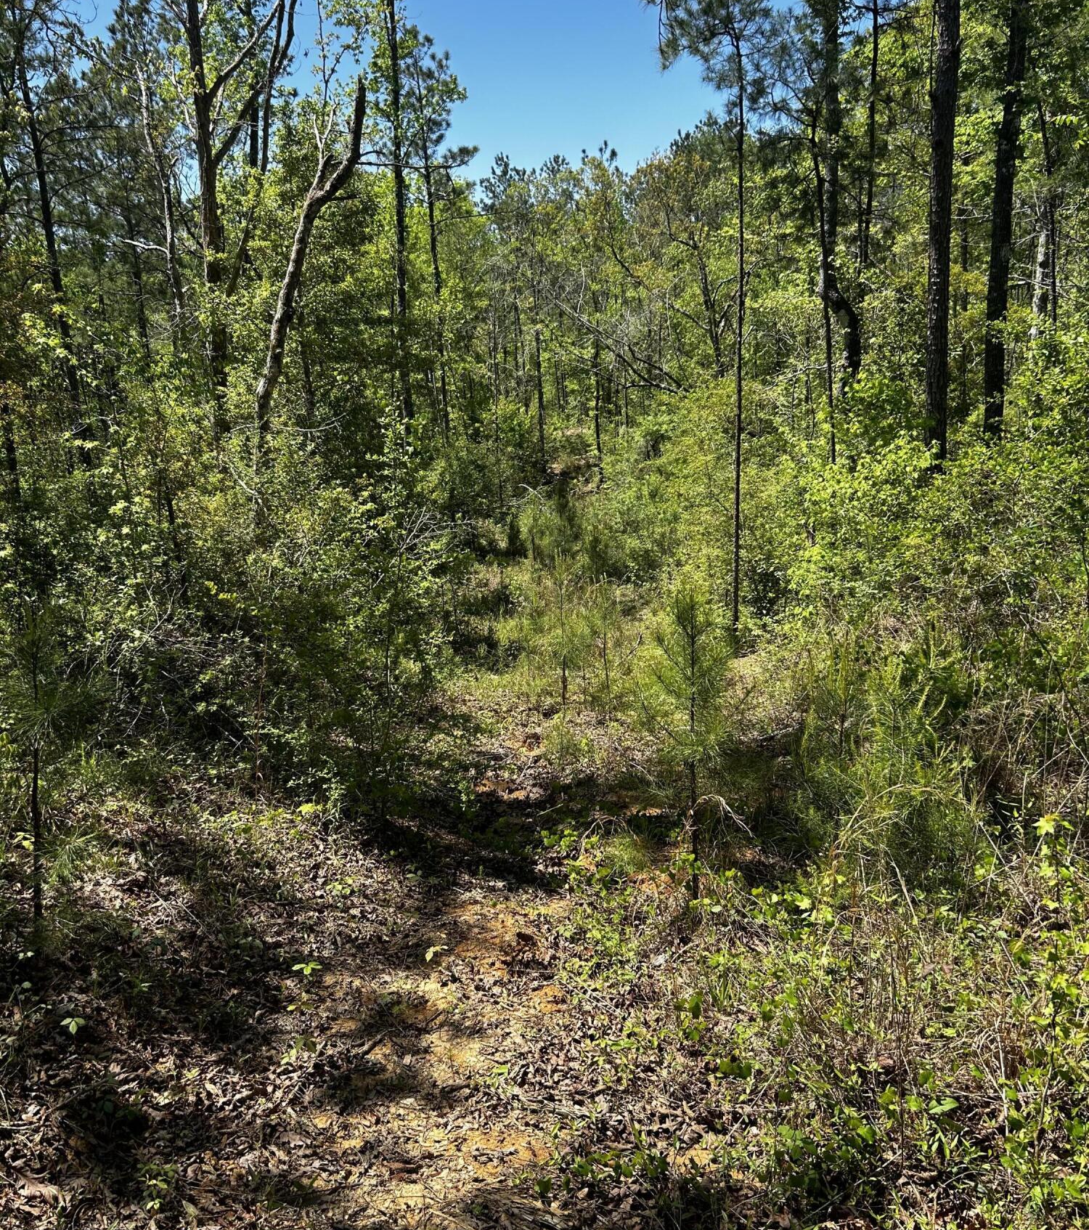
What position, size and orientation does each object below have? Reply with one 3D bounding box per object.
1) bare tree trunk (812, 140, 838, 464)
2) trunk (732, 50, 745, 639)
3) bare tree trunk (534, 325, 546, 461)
[{"bbox_3d":[3.322,-3.618,12.949,0.100,3.869,0.100,-4,8,15],"label":"bare tree trunk"},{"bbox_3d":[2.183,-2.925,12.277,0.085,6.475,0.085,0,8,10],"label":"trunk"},{"bbox_3d":[-0.082,-4.866,24.301,0.140,3.058,0.140,-3,7,0],"label":"bare tree trunk"}]

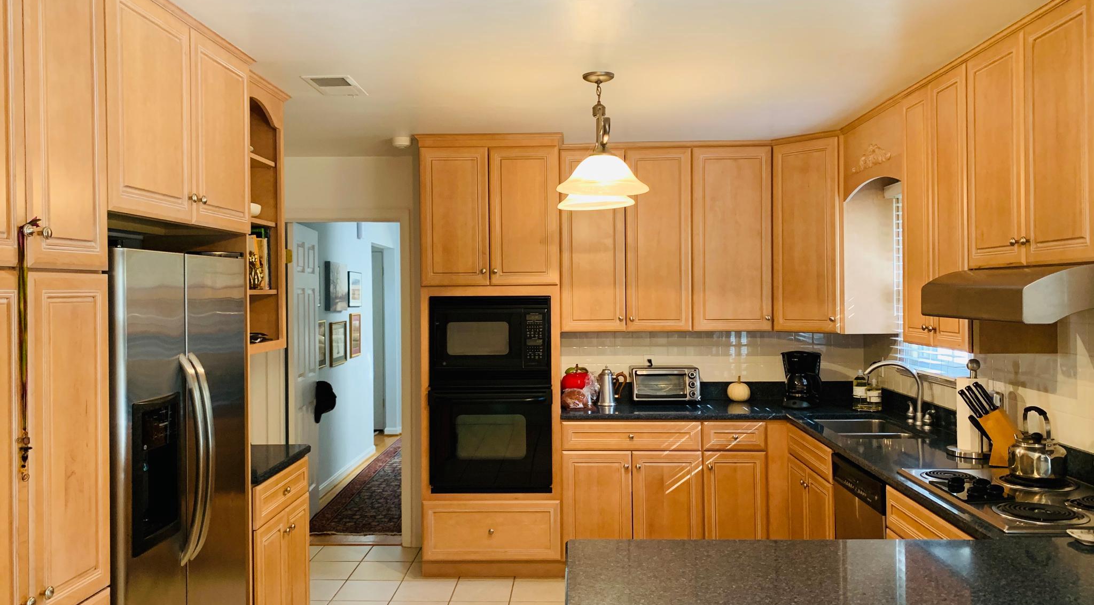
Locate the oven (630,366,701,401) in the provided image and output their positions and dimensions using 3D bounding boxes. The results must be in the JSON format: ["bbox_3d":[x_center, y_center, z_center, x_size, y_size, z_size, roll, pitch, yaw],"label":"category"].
[{"bbox_3d":[0.707,0.496,4.891,0.390,0.216,0.280,0,0,2],"label":"oven"}]

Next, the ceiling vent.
[{"bbox_3d":[-0.905,-0.923,3.512,0.203,0.015,0.315,0,0,2],"label":"ceiling vent"}]

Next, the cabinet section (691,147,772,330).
[{"bbox_3d":[1.079,-0.368,4.917,0.461,1.058,0.319,0,0,2],"label":"cabinet section"}]

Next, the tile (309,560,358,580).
[{"bbox_3d":[-1.239,1.531,4.664,0.300,0.012,0.300,0,0,2],"label":"tile"}]

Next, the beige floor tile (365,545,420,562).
[{"bbox_3d":[-0.924,1.527,4.959,0.300,0.012,0.300,0,0,2],"label":"beige floor tile"}]

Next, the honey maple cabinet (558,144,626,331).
[{"bbox_3d":[0.276,-0.366,4.929,0.381,1.065,0.325,0,0,2],"label":"honey maple cabinet"}]

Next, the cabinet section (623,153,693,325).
[{"bbox_3d":[0.655,-0.365,4.931,0.385,1.058,0.319,0,0,2],"label":"cabinet section"}]

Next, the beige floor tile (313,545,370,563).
[{"bbox_3d":[-1.229,1.530,4.969,0.300,0.012,0.300,0,0,2],"label":"beige floor tile"}]

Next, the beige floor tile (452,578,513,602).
[{"bbox_3d":[-0.338,1.543,4.381,0.306,0.010,0.302,0,1,2],"label":"beige floor tile"}]

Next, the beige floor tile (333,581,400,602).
[{"bbox_3d":[-0.958,1.547,4.405,0.306,0.010,0.302,0,1,2],"label":"beige floor tile"}]

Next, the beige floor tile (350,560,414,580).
[{"bbox_3d":[-0.934,1.528,4.654,0.300,0.012,0.300,0,0,2],"label":"beige floor tile"}]

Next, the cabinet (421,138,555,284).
[{"bbox_3d":[-0.309,-0.490,4.796,0.764,0.805,0.610,0,0,2],"label":"cabinet"}]

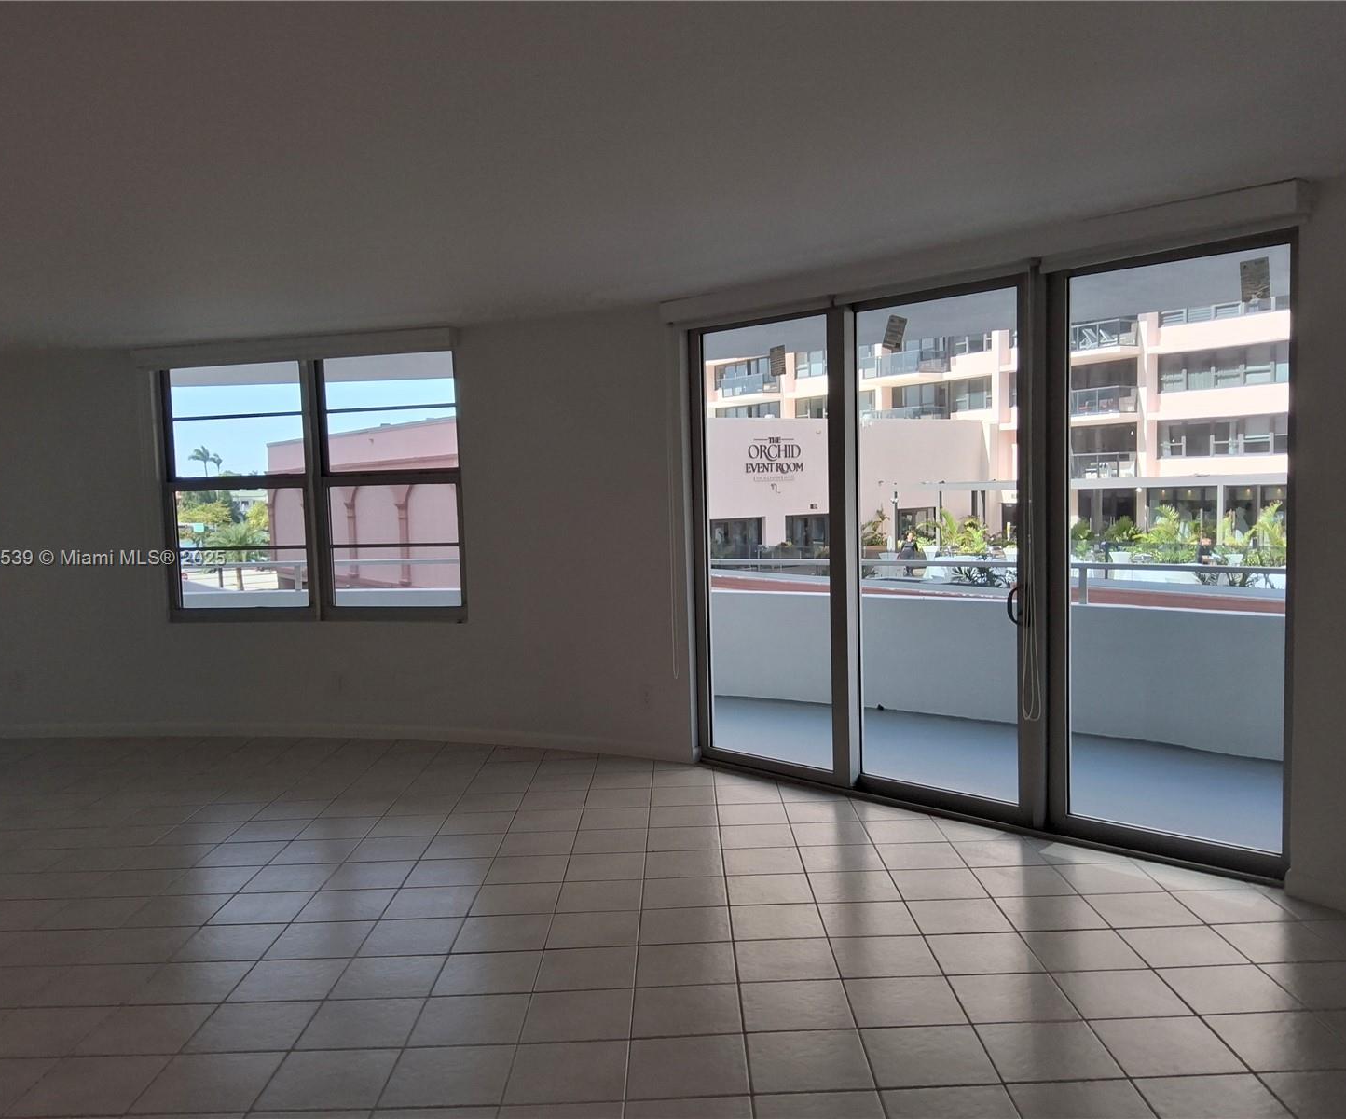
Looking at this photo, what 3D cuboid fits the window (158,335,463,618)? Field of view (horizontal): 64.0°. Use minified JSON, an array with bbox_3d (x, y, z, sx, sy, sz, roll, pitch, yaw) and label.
[{"bbox_3d":[-2.199,-0.453,6.470,1.950,1.650,0.110,-1,4,13],"label":"window"}]

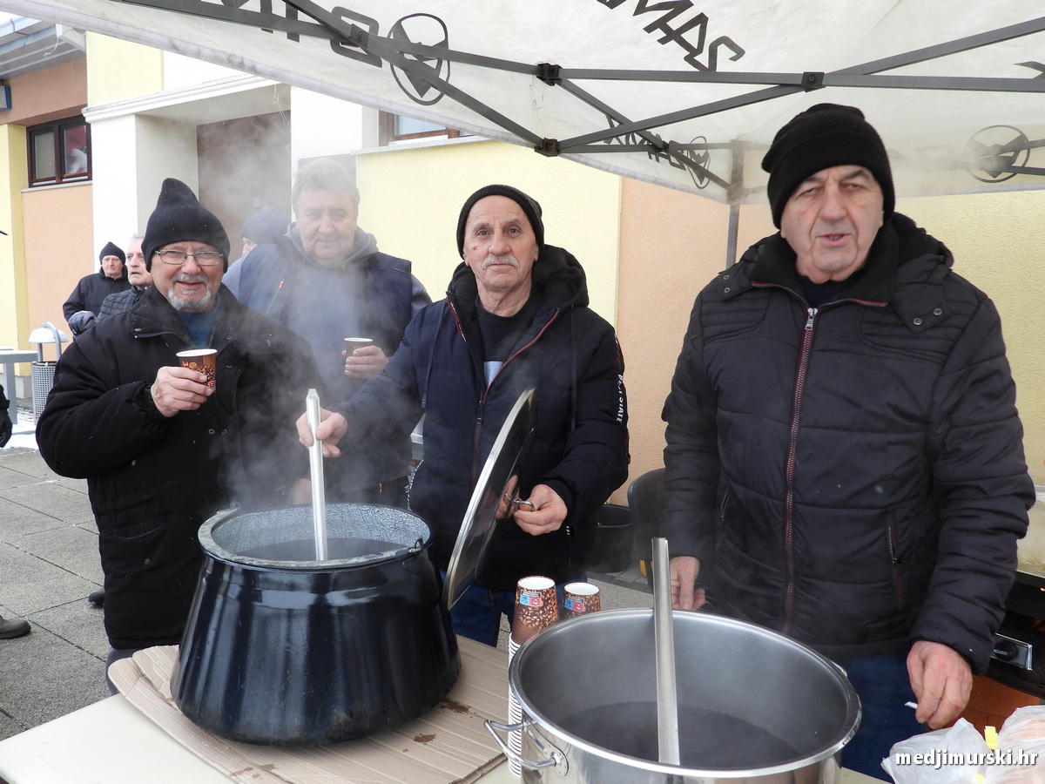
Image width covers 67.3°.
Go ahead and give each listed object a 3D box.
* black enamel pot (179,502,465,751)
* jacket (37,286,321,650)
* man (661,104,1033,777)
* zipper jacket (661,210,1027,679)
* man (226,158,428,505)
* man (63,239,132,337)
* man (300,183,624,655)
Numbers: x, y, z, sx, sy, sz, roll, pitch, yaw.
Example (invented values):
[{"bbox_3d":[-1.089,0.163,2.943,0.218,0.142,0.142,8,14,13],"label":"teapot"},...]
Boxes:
[{"bbox_3d":[-0.344,0.375,1.336,0.475,0.288,0.475,1,6,0],"label":"black enamel pot"},{"bbox_3d":[-0.739,0.159,1.740,0.630,0.775,0.450,-2,7,-30],"label":"jacket"},{"bbox_3d":[0.511,0.405,1.394,0.620,1.735,0.400,5,7,28],"label":"man"},{"bbox_3d":[0.520,0.055,1.356,0.620,0.740,0.370,5,7,28],"label":"zipper jacket"},{"bbox_3d":[-0.548,0.251,2.256,0.600,1.800,0.450,0,6,-12],"label":"man"},{"bbox_3d":[-2.943,-0.175,5.657,0.620,1.780,0.360,-1,7,-25],"label":"man"},{"bbox_3d":[-0.085,0.385,1.728,0.600,1.672,0.520,3,6,14],"label":"man"}]

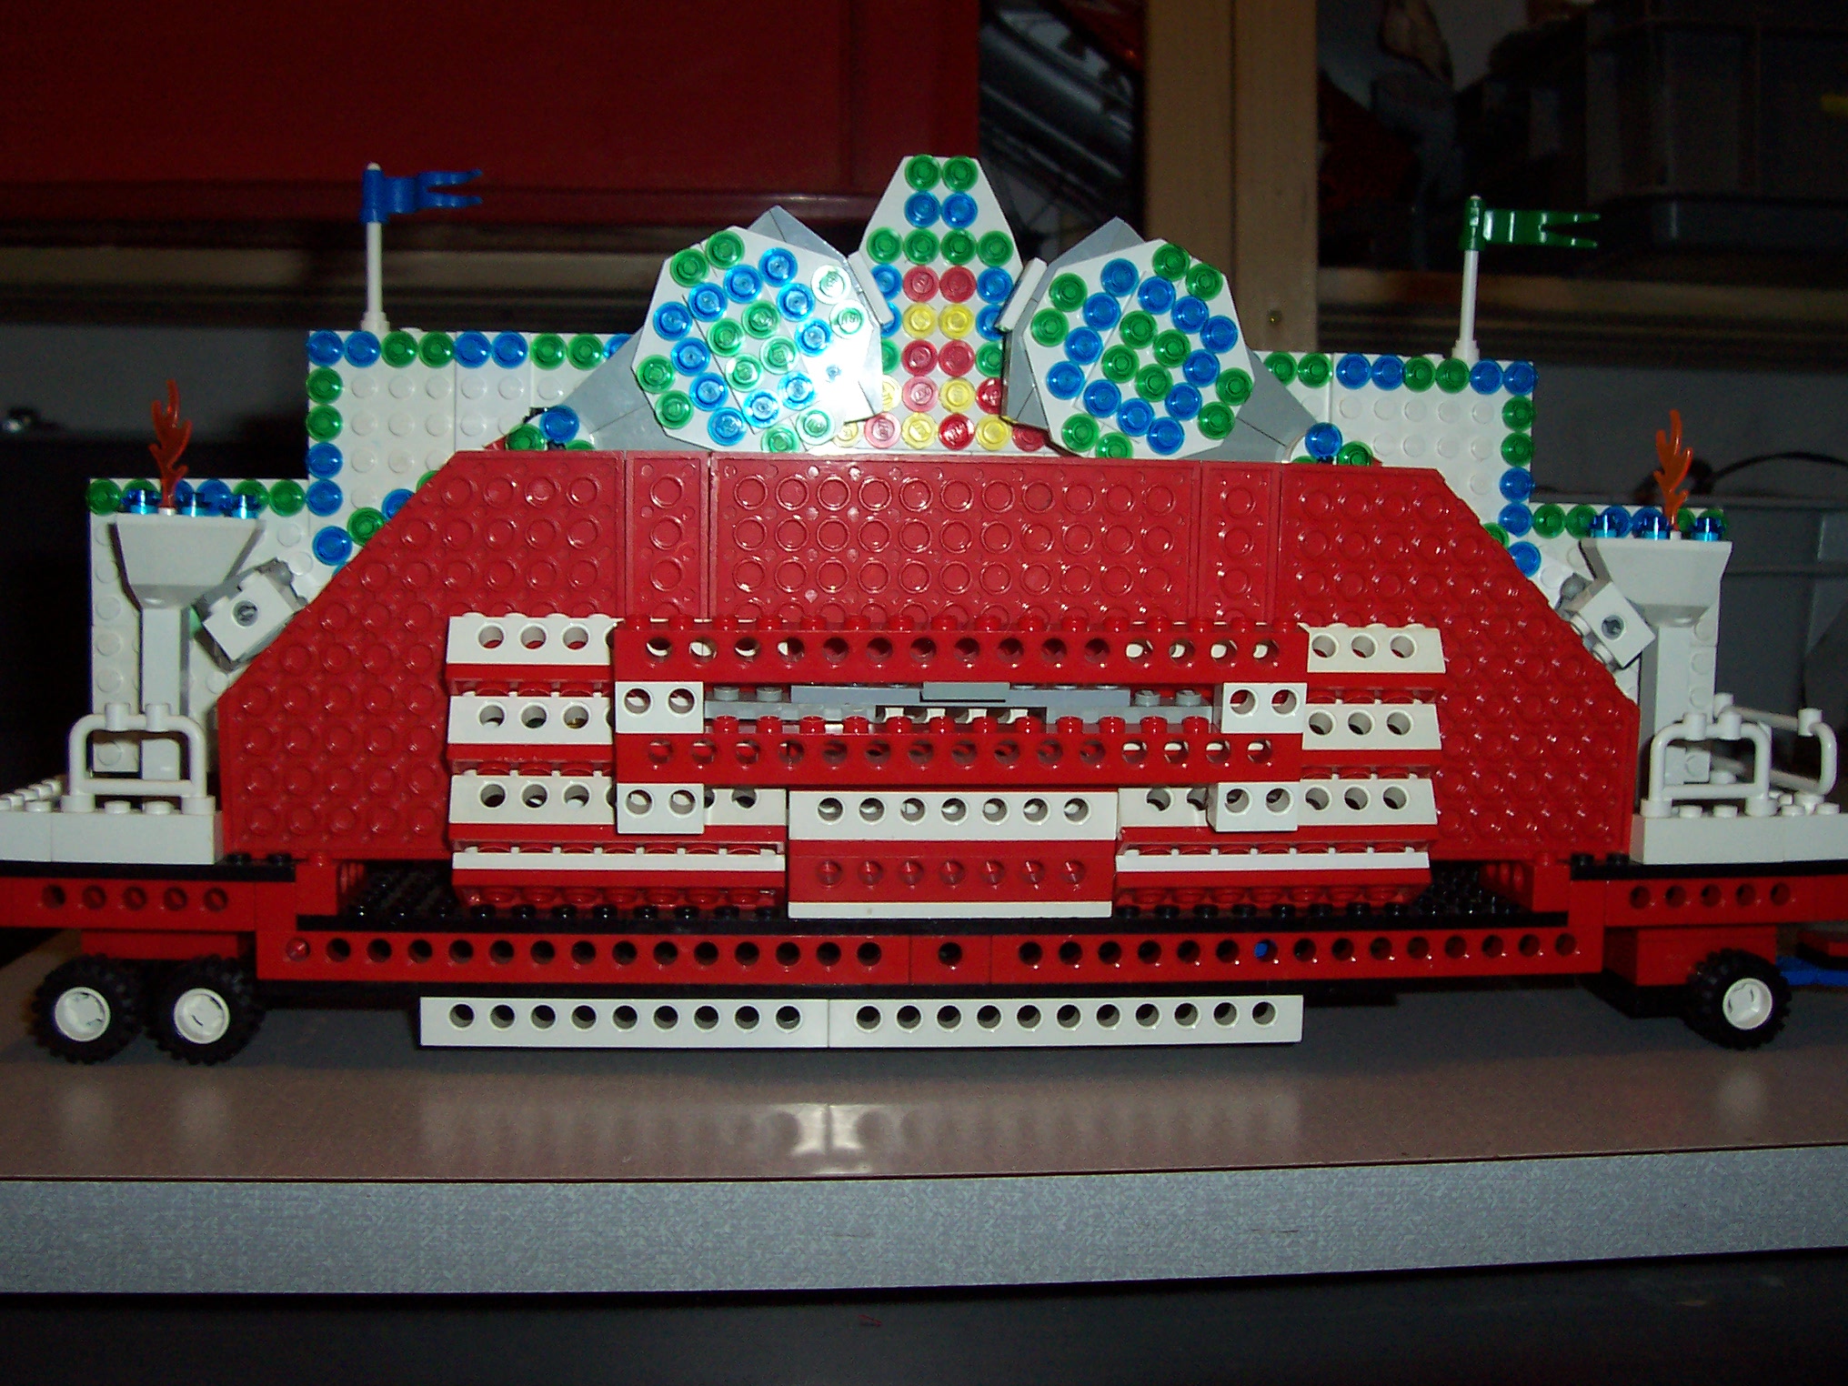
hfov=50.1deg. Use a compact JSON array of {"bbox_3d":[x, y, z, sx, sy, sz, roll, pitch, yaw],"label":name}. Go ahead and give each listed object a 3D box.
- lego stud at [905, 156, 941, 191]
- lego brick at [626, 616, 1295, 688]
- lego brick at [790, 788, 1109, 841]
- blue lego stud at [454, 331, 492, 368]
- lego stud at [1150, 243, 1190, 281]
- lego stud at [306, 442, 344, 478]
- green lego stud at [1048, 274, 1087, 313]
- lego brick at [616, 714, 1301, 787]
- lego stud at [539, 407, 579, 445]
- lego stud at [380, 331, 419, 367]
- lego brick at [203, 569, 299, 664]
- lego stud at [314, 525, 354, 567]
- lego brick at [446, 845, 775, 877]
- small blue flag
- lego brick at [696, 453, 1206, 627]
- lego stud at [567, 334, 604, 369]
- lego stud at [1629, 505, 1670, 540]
[{"bbox_3d":[0.000,-0.112,0.425,0.008,0.008,0.005,0,4,-5],"label":"lego stud"},{"bbox_3d":[0.008,-0.008,0.365,0.128,0.011,0.008,0,14,-5],"label":"lego brick"},{"bbox_3d":[0.006,0.023,0.387,0.064,0.011,0.008,0,6,-5],"label":"lego brick"},{"bbox_3d":[-0.097,-0.074,0.426,0.008,0.008,0.005,0,4,-5],"label":"blue lego stud"},{"bbox_3d":[0.051,-0.088,0.407,0.008,0.008,0.005,0,7,-7],"label":"lego stud"},{"bbox_3d":[-0.128,-0.050,0.423,0.008,0.008,0.005,1,4,-5],"label":"lego stud"},{"bbox_3d":[0.030,-0.083,0.409,0.008,0.008,0.005,0,4,-5],"label":"green lego stud"},{"bbox_3d":[0.007,0.010,0.370,0.128,0.011,0.008,0,14,-5],"label":"lego brick"},{"bbox_3d":[-0.074,-0.055,0.403,0.008,0.008,0.005,0,7,-8],"label":"lego stud"},{"bbox_3d":[-0.113,-0.074,0.425,0.008,0.008,0.005,0,4,-5],"label":"lego stud"},{"bbox_3d":[-0.135,-0.016,0.397,0.016,0.011,0.008,-40,6,-1],"label":"lego brick"},{"bbox_3d":[-0.118,-0.029,0.396,0.008,0.008,0.005,0,6,-5],"label":"lego stud"},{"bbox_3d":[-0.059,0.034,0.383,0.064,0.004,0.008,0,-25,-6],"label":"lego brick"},{"bbox_3d":[-0.107,-0.107,0.421,0.033,0.012,0.006,4,7,25],"label":"small blue flag"},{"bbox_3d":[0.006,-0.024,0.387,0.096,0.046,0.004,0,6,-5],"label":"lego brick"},{"bbox_3d":[-0.073,-0.074,0.428,0.008,0.008,0.005,0,4,-5],"label":"lego stud"},{"bbox_3d":[0.162,-0.037,0.440,0.008,0.005,0.008,0,4,-5],"label":"lego stud"}]

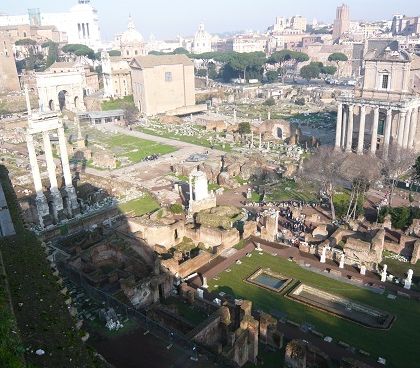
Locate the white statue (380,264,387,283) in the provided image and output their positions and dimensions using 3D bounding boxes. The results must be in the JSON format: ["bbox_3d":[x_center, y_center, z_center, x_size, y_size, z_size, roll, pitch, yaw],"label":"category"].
[{"bbox_3d":[27.221,13.988,61.999,0.850,2.850,0.750,13,24,37],"label":"white statue"}]

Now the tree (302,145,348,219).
[{"bbox_3d":[22.801,0.042,78.644,8.479,15.054,8.479,4,20,16],"label":"tree"}]

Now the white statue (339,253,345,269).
[{"bbox_3d":[22.105,12.797,66.289,0.750,2.750,0.700,13,24,37],"label":"white statue"}]

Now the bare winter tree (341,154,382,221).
[{"bbox_3d":[29.540,0.957,77.426,7.049,13.602,7.049,5,20,21],"label":"bare winter tree"}]

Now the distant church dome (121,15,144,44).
[{"bbox_3d":[-50.475,-101.288,260.239,15.300,18.994,15.300,-5,19,-9],"label":"distant church dome"}]

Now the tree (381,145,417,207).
[{"bbox_3d":[39.536,-1.420,82.818,6.945,13.927,6.945,7,21,25],"label":"tree"}]

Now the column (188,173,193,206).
[{"bbox_3d":[-4.206,1.454,86.327,0.900,7.105,0.900,-3,19,-3],"label":"column"}]

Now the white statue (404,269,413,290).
[{"bbox_3d":[29.124,13.861,57.846,0.900,3.200,0.850,13,24,37],"label":"white statue"}]

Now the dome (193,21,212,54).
[{"bbox_3d":[-9.333,-199.690,540.350,24.000,44.154,24.000,-2,19,0],"label":"dome"}]

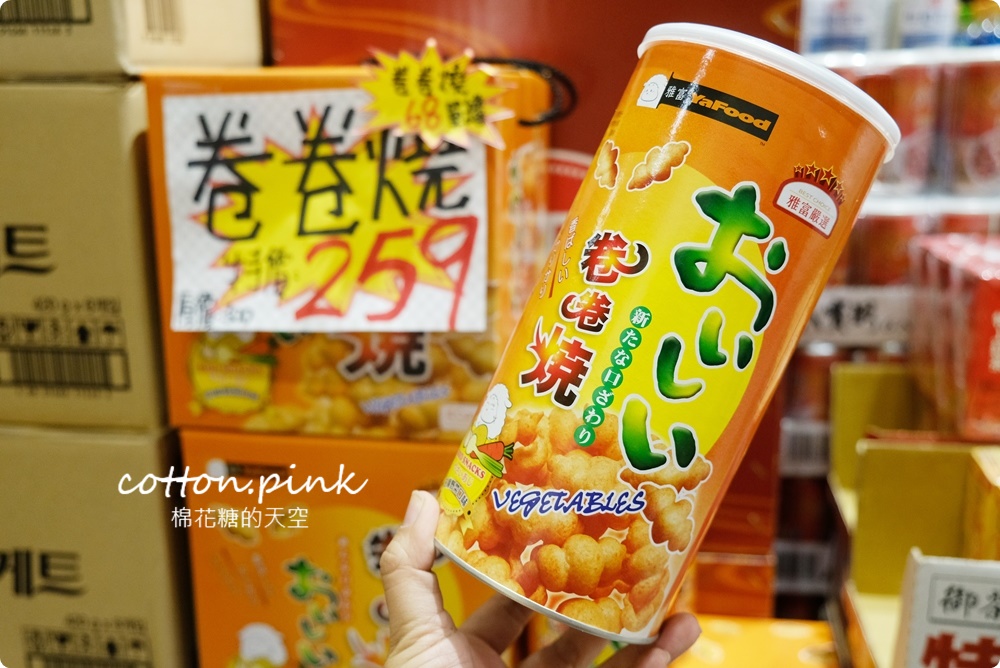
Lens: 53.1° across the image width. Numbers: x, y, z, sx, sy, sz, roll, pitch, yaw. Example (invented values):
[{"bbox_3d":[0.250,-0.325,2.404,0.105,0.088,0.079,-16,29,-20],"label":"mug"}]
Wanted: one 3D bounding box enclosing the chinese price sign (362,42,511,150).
[{"bbox_3d":[-0.037,-0.140,0.588,0.094,0.066,0.005,2,13,9],"label":"chinese price sign"}]

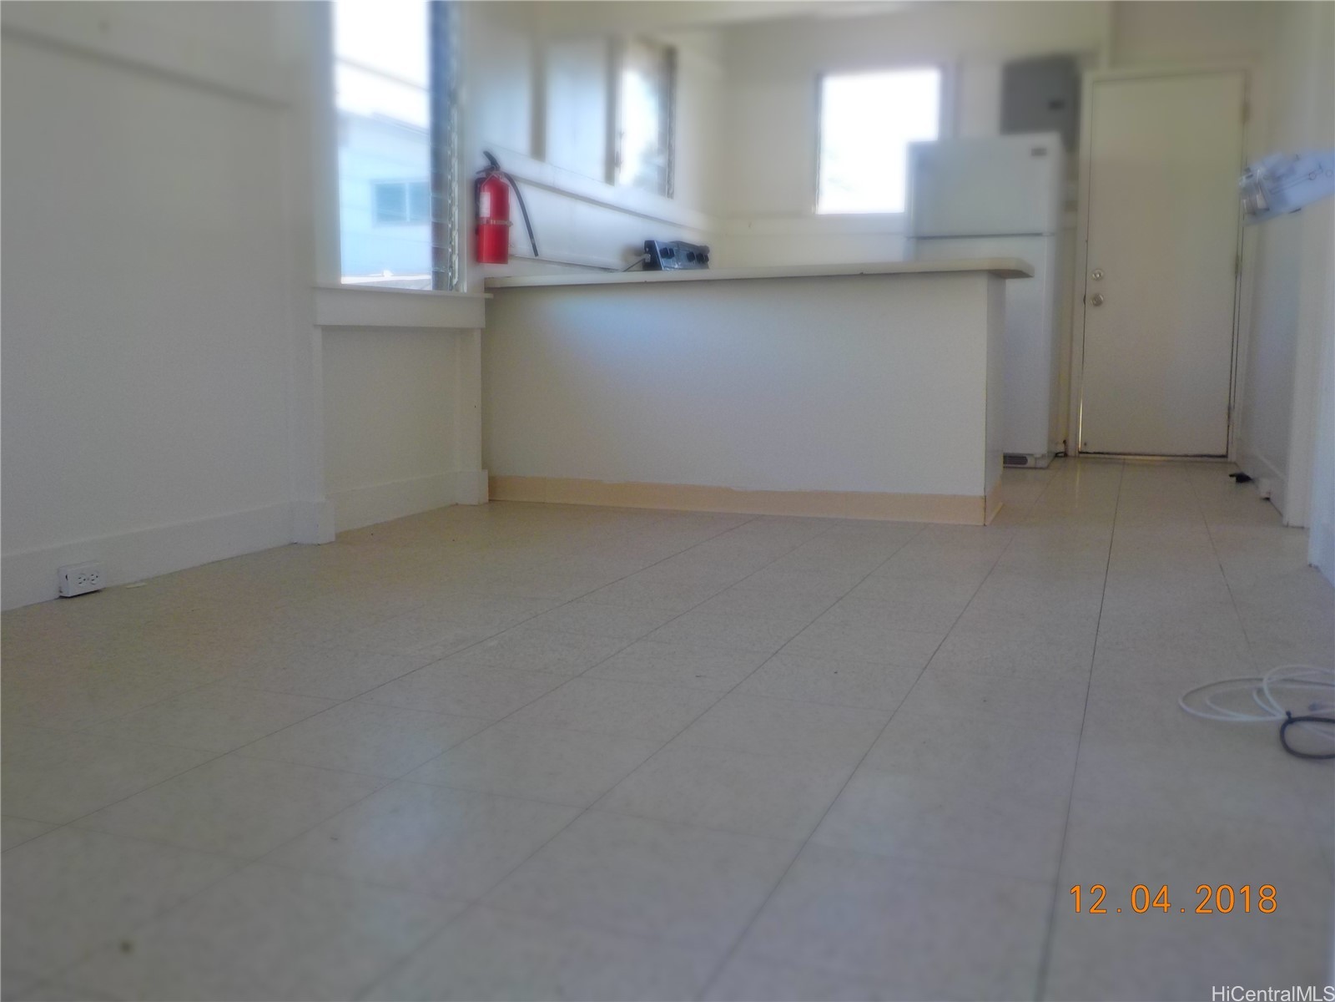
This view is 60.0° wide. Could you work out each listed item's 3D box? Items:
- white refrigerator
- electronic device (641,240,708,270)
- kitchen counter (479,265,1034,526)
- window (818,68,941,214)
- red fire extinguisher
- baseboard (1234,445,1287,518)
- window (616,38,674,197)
[{"bbox_3d":[1.756,-1.070,6.396,0.765,1.703,0.730,3,8,22],"label":"white refrigerator"},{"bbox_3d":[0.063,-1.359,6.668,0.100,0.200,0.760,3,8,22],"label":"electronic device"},{"bbox_3d":[0.341,-0.455,4.701,2.130,0.928,0.660,3,8,22],"label":"kitchen counter"},{"bbox_3d":[1.290,-2.175,7.059,0.765,0.830,0.080,3,8,22],"label":"window"},{"bbox_3d":[-0.632,-1.163,4.610,0.210,0.425,0.170,3,8,22],"label":"red fire extinguisher"},{"bbox_3d":[2.754,-0.155,5.388,0.022,0.140,2.350,3,8,22],"label":"baseboard"},{"bbox_3d":[-0.127,-2.118,6.385,0.090,0.820,0.740,3,8,22],"label":"window"}]

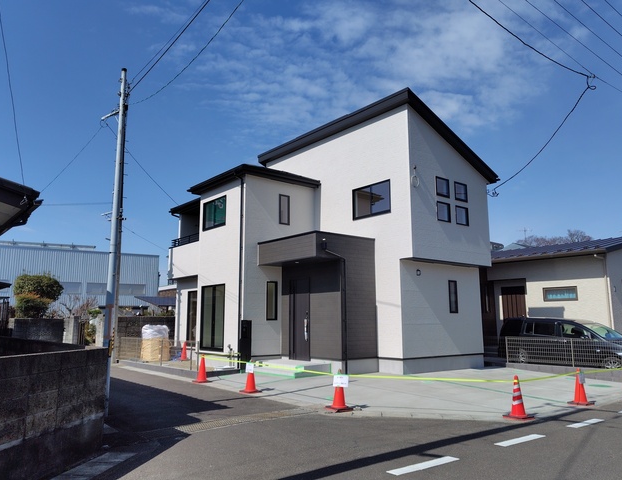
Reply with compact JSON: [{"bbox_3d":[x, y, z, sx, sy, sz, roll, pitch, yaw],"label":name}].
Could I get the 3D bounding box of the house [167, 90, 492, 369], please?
[{"bbox_3d":[0.029,0.410,16.825,7.300,8.600,11.100,7,-12,-36],"label":"house"}]

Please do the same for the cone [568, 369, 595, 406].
[{"bbox_3d":[5.352,2.917,8.450,0.390,0.700,0.390,-8,-12,39],"label":"cone"}]

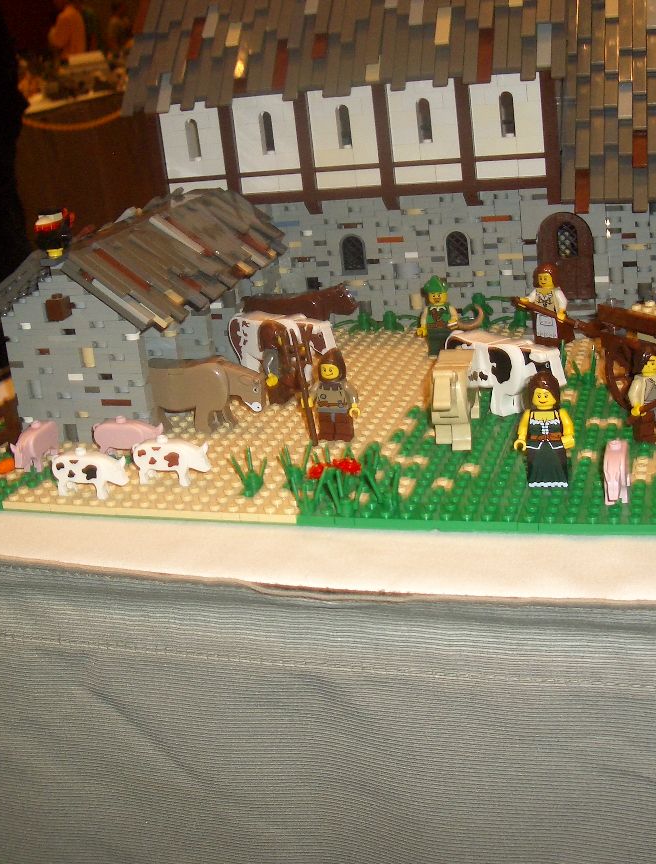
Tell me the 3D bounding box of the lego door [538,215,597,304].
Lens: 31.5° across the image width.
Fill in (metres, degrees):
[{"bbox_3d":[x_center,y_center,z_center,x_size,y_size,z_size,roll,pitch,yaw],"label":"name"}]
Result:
[{"bbox_3d":[0.136,-0.100,0.667,0.032,0.051,0.006,0,21,18],"label":"lego door"}]

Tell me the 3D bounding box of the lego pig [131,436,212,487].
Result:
[{"bbox_3d":[-0.068,0.012,0.504,0.036,0.021,0.011,1,21,18],"label":"lego pig"}]

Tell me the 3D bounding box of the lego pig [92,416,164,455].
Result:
[{"bbox_3d":[-0.093,0.002,0.544,0.037,0.021,0.013,5,23,29],"label":"lego pig"}]

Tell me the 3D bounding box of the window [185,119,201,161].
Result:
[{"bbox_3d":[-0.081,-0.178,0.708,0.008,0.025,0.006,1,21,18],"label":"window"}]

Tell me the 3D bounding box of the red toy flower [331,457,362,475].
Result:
[{"bbox_3d":[0.007,0.014,0.467,0.012,0.006,0.009,0,21,18],"label":"red toy flower"}]

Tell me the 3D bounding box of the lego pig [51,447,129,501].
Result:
[{"bbox_3d":[-0.101,0.017,0.498,0.036,0.021,0.011,1,21,18],"label":"lego pig"}]

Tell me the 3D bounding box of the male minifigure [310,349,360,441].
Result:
[{"bbox_3d":[0.003,-0.017,0.531,0.025,0.043,0.015,3,22,22],"label":"male minifigure"}]

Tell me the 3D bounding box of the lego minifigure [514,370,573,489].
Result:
[{"bbox_3d":[0.087,-0.001,0.461,0.024,0.045,0.017,0,21,18],"label":"lego minifigure"}]

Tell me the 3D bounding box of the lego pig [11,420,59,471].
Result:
[{"bbox_3d":[-0.135,0.006,0.538,0.010,0.021,0.033,-3,20,11],"label":"lego pig"}]

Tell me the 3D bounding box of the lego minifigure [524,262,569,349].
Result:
[{"bbox_3d":[0.123,-0.070,0.643,0.024,0.044,0.018,13,28,43],"label":"lego minifigure"}]

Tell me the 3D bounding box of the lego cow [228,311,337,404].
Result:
[{"bbox_3d":[-0.023,-0.046,0.629,0.060,0.035,0.015,9,25,34],"label":"lego cow"}]

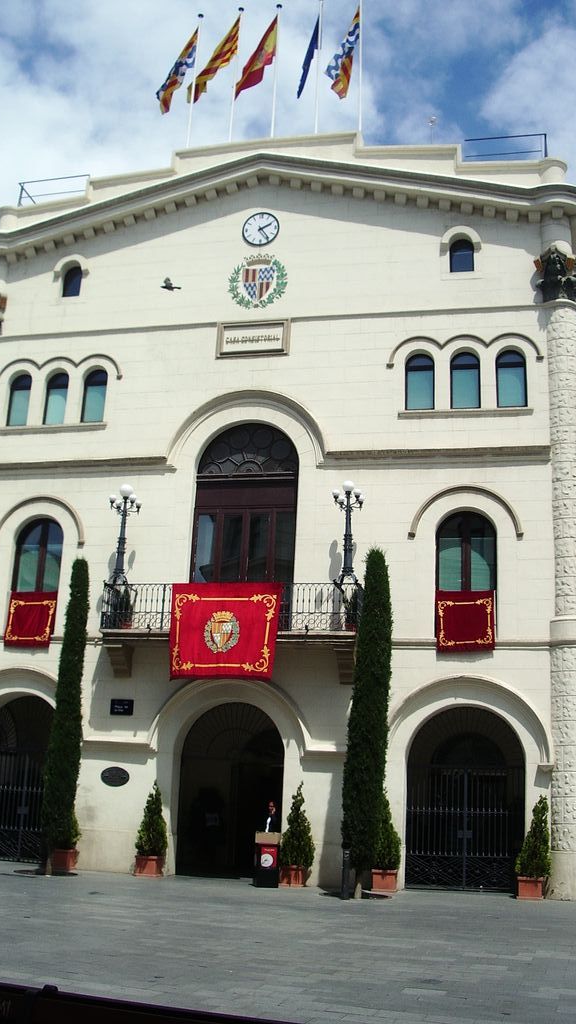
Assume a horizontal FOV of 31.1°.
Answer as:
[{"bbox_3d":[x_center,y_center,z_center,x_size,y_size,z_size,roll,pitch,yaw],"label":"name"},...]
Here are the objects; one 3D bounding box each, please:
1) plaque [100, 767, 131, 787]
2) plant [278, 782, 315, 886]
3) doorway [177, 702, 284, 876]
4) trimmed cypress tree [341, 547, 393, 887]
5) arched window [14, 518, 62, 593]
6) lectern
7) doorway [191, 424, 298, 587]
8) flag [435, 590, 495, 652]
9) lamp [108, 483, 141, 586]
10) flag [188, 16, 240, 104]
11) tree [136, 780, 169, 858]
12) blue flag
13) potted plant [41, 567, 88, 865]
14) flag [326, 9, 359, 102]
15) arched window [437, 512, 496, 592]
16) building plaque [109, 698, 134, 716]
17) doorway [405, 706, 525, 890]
[{"bbox_3d":[-4.126,6.360,24.830,0.730,0.460,0.050,-1,-17,14],"label":"plaque"},{"bbox_3d":[0.195,7.150,23.013,0.820,2.200,0.800,-1,-17,14],"label":"plant"},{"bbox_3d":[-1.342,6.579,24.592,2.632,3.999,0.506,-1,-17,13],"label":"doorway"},{"bbox_3d":[1.585,4.142,20.886,0.940,6.928,0.920,-1,-13,13],"label":"trimmed cypress tree"},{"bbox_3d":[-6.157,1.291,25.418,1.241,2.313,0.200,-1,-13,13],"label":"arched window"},{"bbox_3d":[-0.440,7.465,22.210,0.567,1.134,0.486,-1,-17,13],"label":"lectern"},{"bbox_3d":[-1.020,0.134,24.753,2.565,4.788,0.350,-1,-15,13],"label":"doorway"},{"bbox_3d":[3.878,2.379,22.536,1.277,1.345,0.100,-1,-15,13],"label":"flag"},{"bbox_3d":[-3.828,0.532,23.964,0.821,2.485,0.780,-1,-15,13],"label":"lamp"},{"bbox_3d":[-2.232,-13.782,31.556,1.500,3.000,0.450,-1,-17,14],"label":"flag"},{"bbox_3d":[-3.126,7.066,23.714,0.780,1.741,0.780,-1,-17,13],"label":"tree"},{"bbox_3d":[0.633,-14.042,31.990,0.456,2.025,1.367,5,-17,-9],"label":"blue flag"},{"bbox_3d":[-4.771,4.279,22.282,0.820,6.680,0.820,-1,-15,13],"label":"potted plant"},{"bbox_3d":[1.435,-12.452,28.092,1.050,2.622,0.450,-1,-15,13],"label":"flag"},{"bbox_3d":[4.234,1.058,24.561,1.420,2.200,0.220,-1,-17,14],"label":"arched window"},{"bbox_3d":[-3.831,4.520,23.941,0.568,0.364,0.040,-1,-13,13],"label":"building plaque"},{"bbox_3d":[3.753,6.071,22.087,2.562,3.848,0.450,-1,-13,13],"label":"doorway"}]

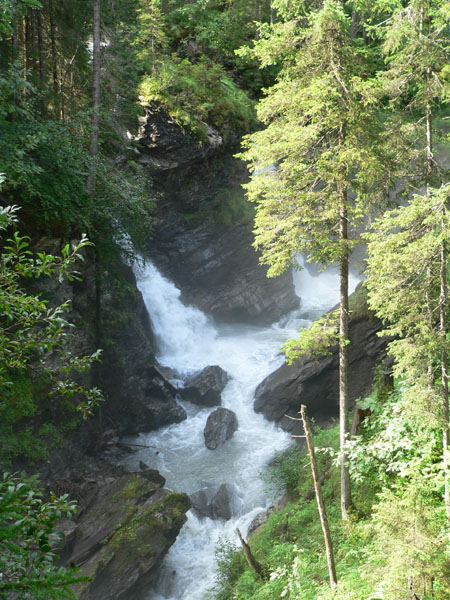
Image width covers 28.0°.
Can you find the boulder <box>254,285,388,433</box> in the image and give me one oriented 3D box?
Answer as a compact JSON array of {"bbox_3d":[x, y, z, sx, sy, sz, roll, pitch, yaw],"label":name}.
[{"bbox_3d":[3.800,2.250,35.000,5.300,4.600,5.200,0,12,0],"label":"boulder"}]

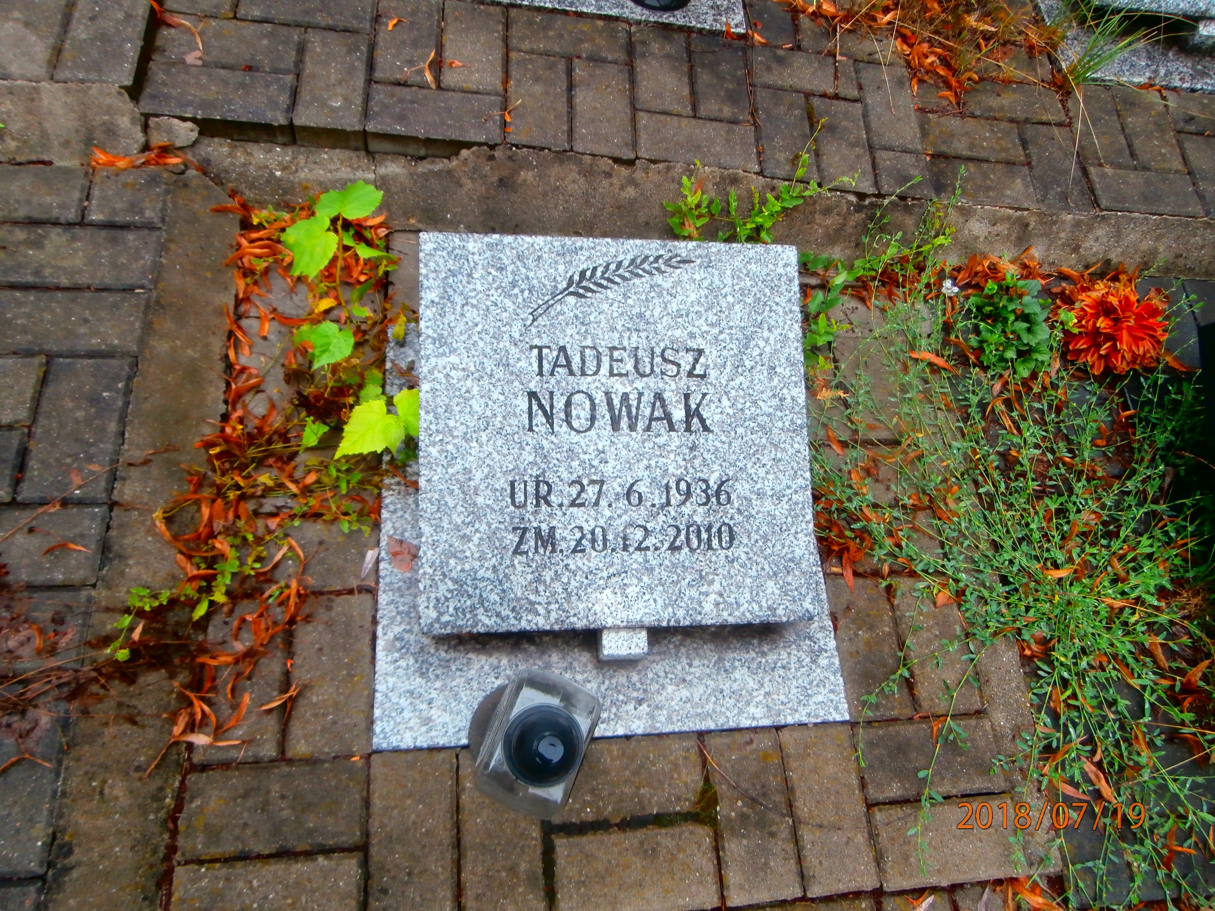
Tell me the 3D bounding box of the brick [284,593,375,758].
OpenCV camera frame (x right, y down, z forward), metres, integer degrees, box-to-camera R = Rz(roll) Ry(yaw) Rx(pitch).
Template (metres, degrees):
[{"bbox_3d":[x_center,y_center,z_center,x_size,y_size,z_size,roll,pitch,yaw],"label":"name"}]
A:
[{"bbox_3d":[-0.351,0.285,1.087,0.098,0.060,0.198,0,66,-10],"label":"brick"}]

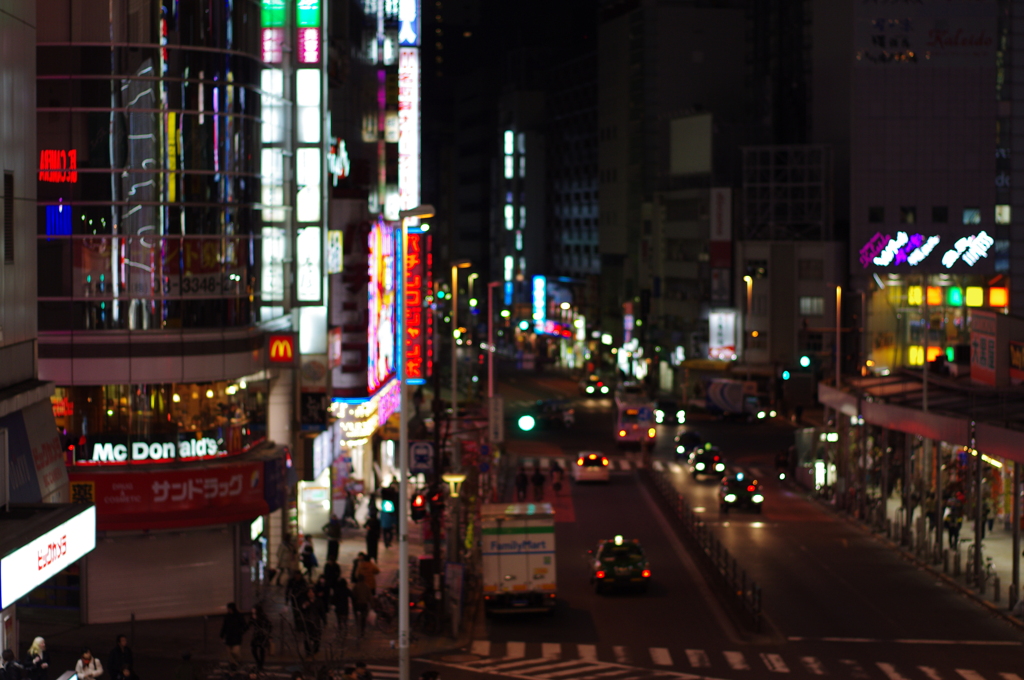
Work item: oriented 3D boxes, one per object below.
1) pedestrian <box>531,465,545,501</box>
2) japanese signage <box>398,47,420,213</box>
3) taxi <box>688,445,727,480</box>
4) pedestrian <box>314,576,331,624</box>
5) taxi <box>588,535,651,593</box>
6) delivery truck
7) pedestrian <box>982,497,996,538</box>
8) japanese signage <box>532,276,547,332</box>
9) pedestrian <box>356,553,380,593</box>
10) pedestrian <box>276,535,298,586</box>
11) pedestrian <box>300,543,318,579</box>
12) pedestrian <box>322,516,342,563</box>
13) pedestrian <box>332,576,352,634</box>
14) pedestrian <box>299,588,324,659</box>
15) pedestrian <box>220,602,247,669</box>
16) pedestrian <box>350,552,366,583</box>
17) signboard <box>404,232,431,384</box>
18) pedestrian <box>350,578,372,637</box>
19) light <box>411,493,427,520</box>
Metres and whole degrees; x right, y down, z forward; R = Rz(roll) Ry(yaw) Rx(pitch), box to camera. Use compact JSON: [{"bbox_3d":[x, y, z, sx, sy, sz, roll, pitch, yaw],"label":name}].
[{"bbox_3d":[1.208,6.691,99.000,0.520,1.660,0.380,0,3,0],"label":"pedestrian"},{"bbox_3d":[-6.110,-12.428,127.000,1.320,10.300,0.450,0,2,0],"label":"japanese signage"},{"bbox_3d":[10.134,6.303,111.299,1.700,1.580,4.600,0,2,0],"label":"taxi"},{"bbox_3d":[-5.248,7.283,59.000,0.480,1.580,0.380,0,3,-6],"label":"pedestrian"},{"bbox_3d":[3.688,7.449,72.499,1.700,1.600,4.600,0,2,0],"label":"taxi"},{"bbox_3d":[0.196,6.564,64.300,2.150,2.980,5.300,1,2,-1],"label":"delivery truck"},{"bbox_3d":[18.425,6.868,82.300,0.500,1.600,0.380,0,2,0],"label":"pedestrian"},{"bbox_3d":[2.840,-3.717,220.000,1.450,6.000,0.500,0,2,0],"label":"japanese signage"},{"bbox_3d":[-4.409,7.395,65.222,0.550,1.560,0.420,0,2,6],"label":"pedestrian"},{"bbox_3d":[-7.481,7.348,71.000,0.620,1.700,0.500,1,2,37],"label":"pedestrian"},{"bbox_3d":[-6.793,7.346,71.300,0.450,1.620,0.520,1,2,24],"label":"pedestrian"},{"bbox_3d":[-6.277,6.986,74.500,0.540,1.640,0.400,0,2,6],"label":"pedestrian"},{"bbox_3d":[-4.893,7.664,61.500,0.540,1.600,0.430,0,2,0],"label":"pedestrian"},{"bbox_3d":[-5.486,7.703,58.300,0.600,1.780,0.480,0,2,0],"label":"pedestrian"},{"bbox_3d":[-7.412,7.864,56.700,0.600,1.730,0.470,1,2,30],"label":"pedestrian"},{"bbox_3d":[-4.727,7.498,66.700,0.520,1.660,0.420,0,2,-18],"label":"pedestrian"},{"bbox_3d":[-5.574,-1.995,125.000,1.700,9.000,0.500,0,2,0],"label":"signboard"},{"bbox_3d":[-4.083,7.243,57.800,0.550,1.690,0.420,0,3,-6],"label":"pedestrian"},{"bbox_3d":[-2.728,4.899,62.500,0.420,0.780,0.380,0,2,6],"label":"light"}]

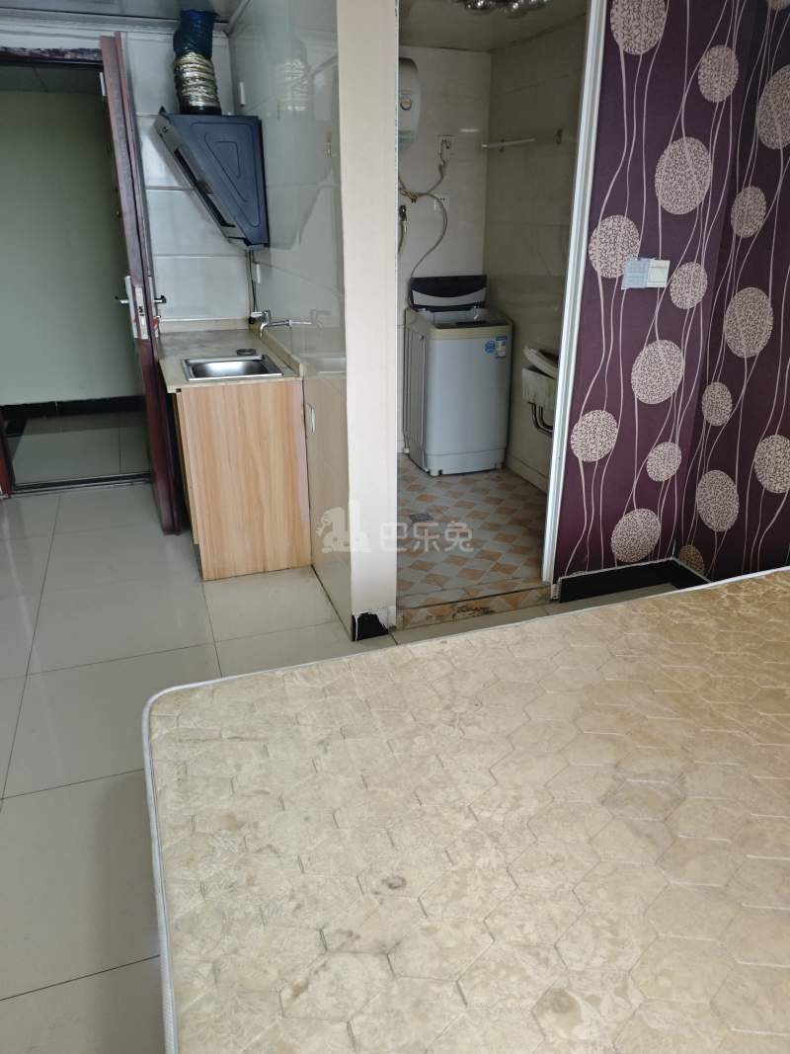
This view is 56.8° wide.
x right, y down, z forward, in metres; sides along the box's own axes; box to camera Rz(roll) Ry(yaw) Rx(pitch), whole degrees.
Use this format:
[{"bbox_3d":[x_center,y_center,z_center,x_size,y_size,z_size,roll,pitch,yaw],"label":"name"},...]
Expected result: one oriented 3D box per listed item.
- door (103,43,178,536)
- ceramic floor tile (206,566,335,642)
[{"bbox_3d":[-1.196,-1.054,3.465,0.060,2.020,0.831,-8,26,-17],"label":"door"},{"bbox_3d":[-0.527,0.285,3.003,0.476,0.010,0.577,-8,26,-17],"label":"ceramic floor tile"}]

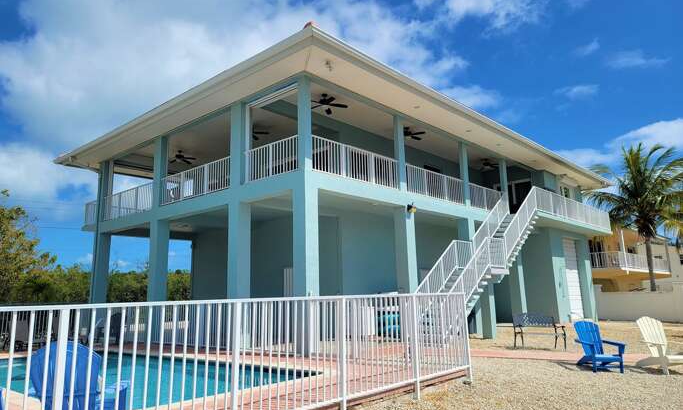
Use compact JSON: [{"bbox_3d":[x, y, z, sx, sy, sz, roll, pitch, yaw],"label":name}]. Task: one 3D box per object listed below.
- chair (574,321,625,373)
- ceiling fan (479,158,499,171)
[{"bbox_3d":[5.036,2.779,9.763,0.700,0.930,0.870,-1,-10,0],"label":"chair"},{"bbox_3d":[6.291,-1.775,21.371,1.300,0.450,1.300,-10,-13,41],"label":"ceiling fan"}]

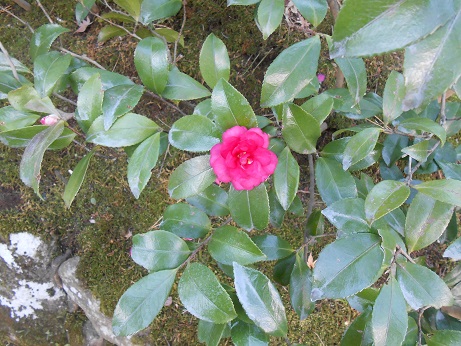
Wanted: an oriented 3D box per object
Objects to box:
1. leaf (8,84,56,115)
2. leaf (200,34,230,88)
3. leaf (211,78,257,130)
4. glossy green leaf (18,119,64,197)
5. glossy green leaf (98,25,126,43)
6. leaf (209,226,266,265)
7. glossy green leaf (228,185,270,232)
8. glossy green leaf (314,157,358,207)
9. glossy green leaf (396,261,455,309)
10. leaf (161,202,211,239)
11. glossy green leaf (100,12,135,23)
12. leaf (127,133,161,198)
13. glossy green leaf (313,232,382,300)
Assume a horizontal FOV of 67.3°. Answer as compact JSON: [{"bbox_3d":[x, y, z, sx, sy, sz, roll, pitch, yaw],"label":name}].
[{"bbox_3d":[-0.243,-0.088,0.425,0.074,0.013,0.032,26,57,8],"label":"leaf"},{"bbox_3d":[-0.019,-0.145,0.450,0.037,0.011,0.073,-1,83,-6],"label":"leaf"},{"bbox_3d":[0.003,-0.067,0.359,0.040,0.065,0.013,-19,20,-4],"label":"leaf"},{"bbox_3d":[-0.225,-0.017,0.415,0.034,0.018,0.093,21,96,23],"label":"glossy green leaf"},{"bbox_3d":[-0.187,-0.220,0.550,0.047,0.010,0.026,-14,43,0],"label":"glossy green leaf"},{"bbox_3d":[0.008,0.079,0.378,0.067,0.012,0.038,20,73,4],"label":"leaf"},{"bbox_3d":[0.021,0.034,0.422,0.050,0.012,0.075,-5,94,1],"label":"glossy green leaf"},{"bbox_3d":[0.116,0.011,0.380,0.036,0.012,0.068,-24,81,-5],"label":"glossy green leaf"},{"bbox_3d":[0.235,0.136,0.420,0.081,0.012,0.043,36,75,-6],"label":"glossy green leaf"},{"bbox_3d":[-0.056,0.064,0.435,0.070,0.013,0.045,5,73,17],"label":"leaf"},{"bbox_3d":[-0.171,-0.238,0.530,0.053,0.012,0.030,6,31,0],"label":"glossy green leaf"},{"bbox_3d":[-0.111,-0.009,0.440,0.036,0.013,0.087,21,96,12],"label":"leaf"},{"bbox_3d":[0.124,0.101,0.362,0.097,0.014,0.055,-45,65,9],"label":"glossy green leaf"}]

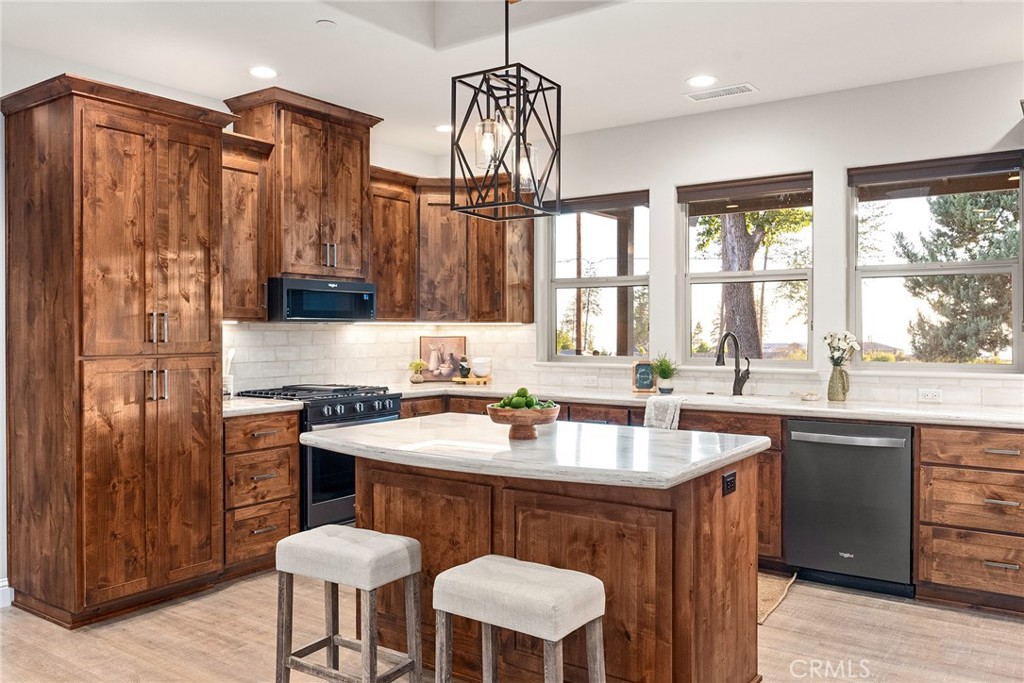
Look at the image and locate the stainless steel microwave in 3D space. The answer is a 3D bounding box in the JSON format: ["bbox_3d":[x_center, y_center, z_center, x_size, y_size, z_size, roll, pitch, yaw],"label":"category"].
[{"bbox_3d":[-1.300,-0.249,5.087,0.458,0.255,0.758,1,1,35],"label":"stainless steel microwave"}]

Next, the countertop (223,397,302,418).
[{"bbox_3d":[-1.598,0.372,4.526,0.644,0.038,0.498,1,1,35],"label":"countertop"}]

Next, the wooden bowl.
[{"bbox_3d":[0.044,0.312,3.077,0.284,0.125,0.284,0,1,0],"label":"wooden bowl"}]

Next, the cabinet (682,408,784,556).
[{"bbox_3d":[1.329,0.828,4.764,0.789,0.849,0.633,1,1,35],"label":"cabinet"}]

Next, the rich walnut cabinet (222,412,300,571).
[{"bbox_3d":[-1.603,0.818,4.517,0.643,0.854,0.497,1,1,35],"label":"rich walnut cabinet"}]

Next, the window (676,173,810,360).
[{"bbox_3d":[1.494,-0.435,5.103,0.872,1.167,0.110,1,1,35],"label":"window"}]

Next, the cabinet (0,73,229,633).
[{"bbox_3d":[-1.950,0.058,4.000,0.667,2.435,0.865,1,1,35],"label":"cabinet"}]

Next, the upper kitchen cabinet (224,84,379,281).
[{"bbox_3d":[-1.299,-0.935,5.086,0.437,1.075,0.864,1,1,35],"label":"upper kitchen cabinet"}]

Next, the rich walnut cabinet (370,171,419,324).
[{"bbox_3d":[-0.956,-0.659,5.635,0.372,1.030,0.523,1,1,35],"label":"rich walnut cabinet"}]

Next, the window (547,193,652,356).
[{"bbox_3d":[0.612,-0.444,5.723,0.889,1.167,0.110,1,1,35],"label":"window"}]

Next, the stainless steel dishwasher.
[{"bbox_3d":[1.883,0.850,4.331,0.611,0.864,0.623,1,1,35],"label":"stainless steel dishwasher"}]

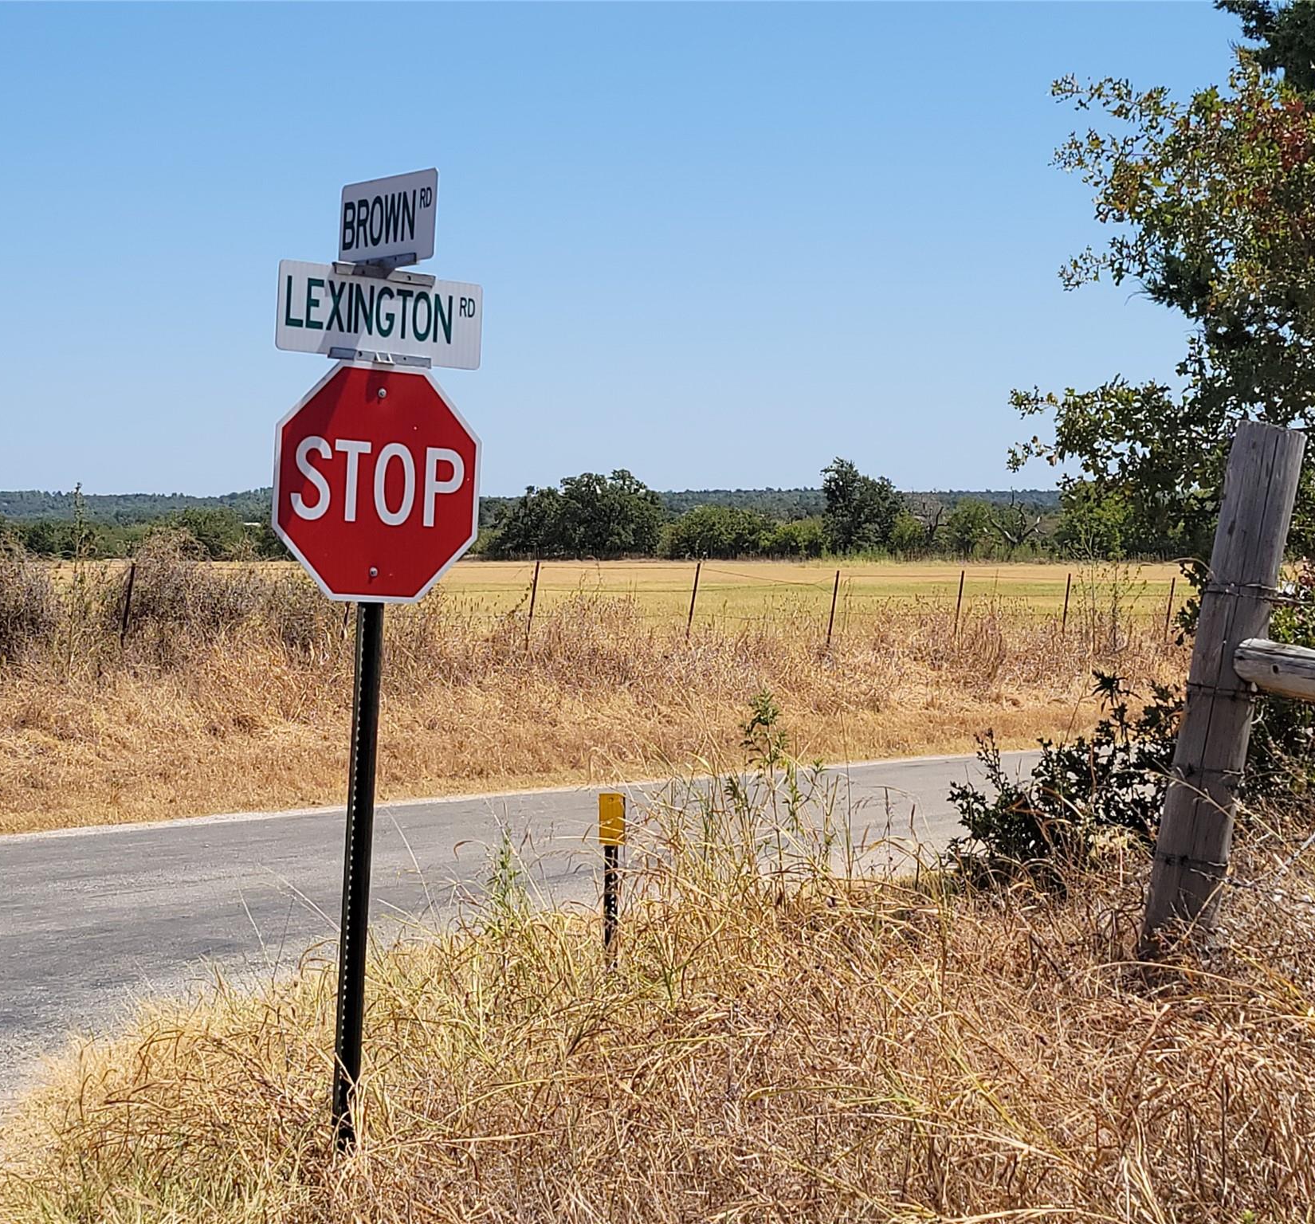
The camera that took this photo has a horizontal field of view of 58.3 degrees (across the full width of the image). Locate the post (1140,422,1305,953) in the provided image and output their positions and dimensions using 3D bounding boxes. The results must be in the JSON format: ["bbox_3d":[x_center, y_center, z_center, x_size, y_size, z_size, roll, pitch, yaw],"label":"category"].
[{"bbox_3d":[1.827,0.282,3.804,0.210,1.753,0.210,9,5,26],"label":"post"}]

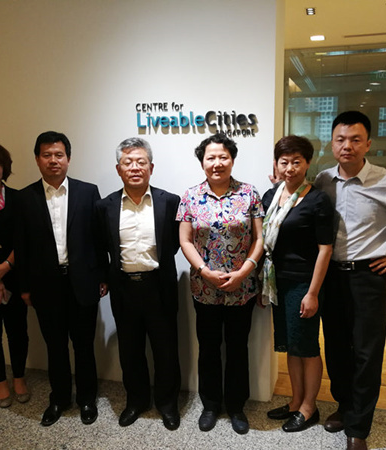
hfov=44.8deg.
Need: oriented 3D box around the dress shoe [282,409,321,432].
[{"bbox_3d":[0.603,1.080,2.658,0.250,0.085,0.090,-7,12,-32],"label":"dress shoe"}]

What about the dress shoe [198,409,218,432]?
[{"bbox_3d":[0.076,1.072,2.704,0.090,0.100,0.250,0,10,5],"label":"dress shoe"}]

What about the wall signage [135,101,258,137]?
[{"bbox_3d":[0.007,-0.599,2.665,0.706,0.198,0.030,2,11,16],"label":"wall signage"}]

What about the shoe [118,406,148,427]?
[{"bbox_3d":[-0.344,1.061,2.767,0.100,0.110,0.280,3,11,21],"label":"shoe"}]

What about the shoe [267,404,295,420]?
[{"bbox_3d":[0.558,1.063,2.760,0.250,0.085,0.090,-3,10,-14],"label":"shoe"}]

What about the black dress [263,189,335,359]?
[{"bbox_3d":[0.584,0.276,2.598,0.410,0.971,0.270,7,13,37],"label":"black dress"}]

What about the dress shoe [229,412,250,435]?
[{"bbox_3d":[0.257,1.074,2.677,0.090,0.100,0.250,-2,10,-6],"label":"dress shoe"}]

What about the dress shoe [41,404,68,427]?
[{"bbox_3d":[-0.797,1.065,2.781,0.100,0.110,0.280,3,11,19],"label":"dress shoe"}]

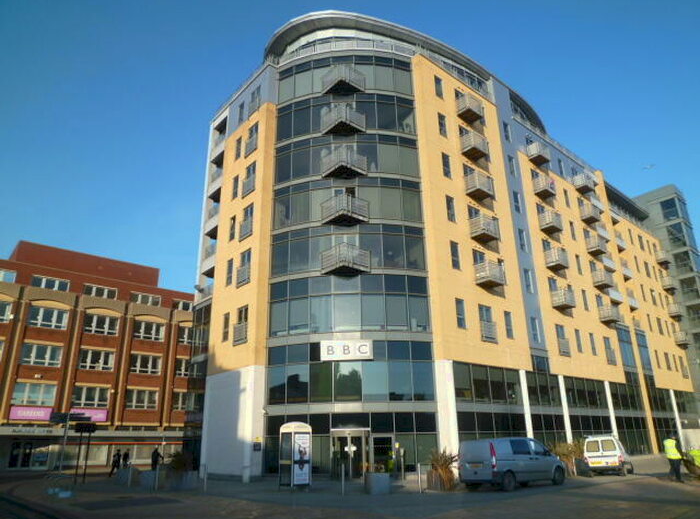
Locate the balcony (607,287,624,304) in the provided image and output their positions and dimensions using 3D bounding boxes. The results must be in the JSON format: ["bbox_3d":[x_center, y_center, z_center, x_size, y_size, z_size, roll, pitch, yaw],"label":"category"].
[{"bbox_3d":[23.339,3.186,43.039,2.600,1.100,1.000,16,-26,-38],"label":"balcony"}]

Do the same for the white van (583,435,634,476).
[{"bbox_3d":[12.984,9.773,24.293,1.710,1.820,4.150,-14,-23,32],"label":"white van"}]

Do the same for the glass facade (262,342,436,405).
[{"bbox_3d":[0.022,5.827,25.045,8.950,3.050,1.050,-2,-20,3],"label":"glass facade"}]

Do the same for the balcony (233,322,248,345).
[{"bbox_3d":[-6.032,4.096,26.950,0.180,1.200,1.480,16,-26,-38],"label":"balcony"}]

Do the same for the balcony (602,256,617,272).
[{"bbox_3d":[22.206,0.455,42.458,2.550,1.000,1.000,15,-25,-37],"label":"balcony"}]

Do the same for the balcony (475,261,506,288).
[{"bbox_3d":[8.228,0.949,28.666,1.470,1.210,0.960,15,-25,-37],"label":"balcony"}]

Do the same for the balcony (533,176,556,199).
[{"bbox_3d":[15.291,-5.619,38.031,1.600,1.300,1.050,16,-26,-38],"label":"balcony"}]

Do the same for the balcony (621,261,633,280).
[{"bbox_3d":[25.319,1.023,45.079,2.063,1.258,1.000,15,-25,-38],"label":"balcony"}]

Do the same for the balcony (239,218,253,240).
[{"bbox_3d":[-6.488,-1.909,29.903,0.250,1.220,1.500,16,-26,-38],"label":"balcony"}]

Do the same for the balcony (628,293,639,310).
[{"bbox_3d":[25.354,3.779,44.087,2.063,1.258,1.000,15,-25,-38],"label":"balcony"}]

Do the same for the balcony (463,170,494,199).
[{"bbox_3d":[8.170,-4.606,30.655,1.550,1.198,0.906,15,-25,-38],"label":"balcony"}]

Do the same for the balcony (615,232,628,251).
[{"bbox_3d":[25.040,-1.452,45.672,2.000,1.100,1.000,15,-25,-37],"label":"balcony"}]

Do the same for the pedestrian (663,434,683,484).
[{"bbox_3d":[12.877,7.960,19.404,0.450,1.780,0.500,3,-20,-9],"label":"pedestrian"}]

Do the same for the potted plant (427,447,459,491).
[{"bbox_3d":[3.582,8.257,19.184,1.120,1.520,1.050,-1,-20,0],"label":"potted plant"}]

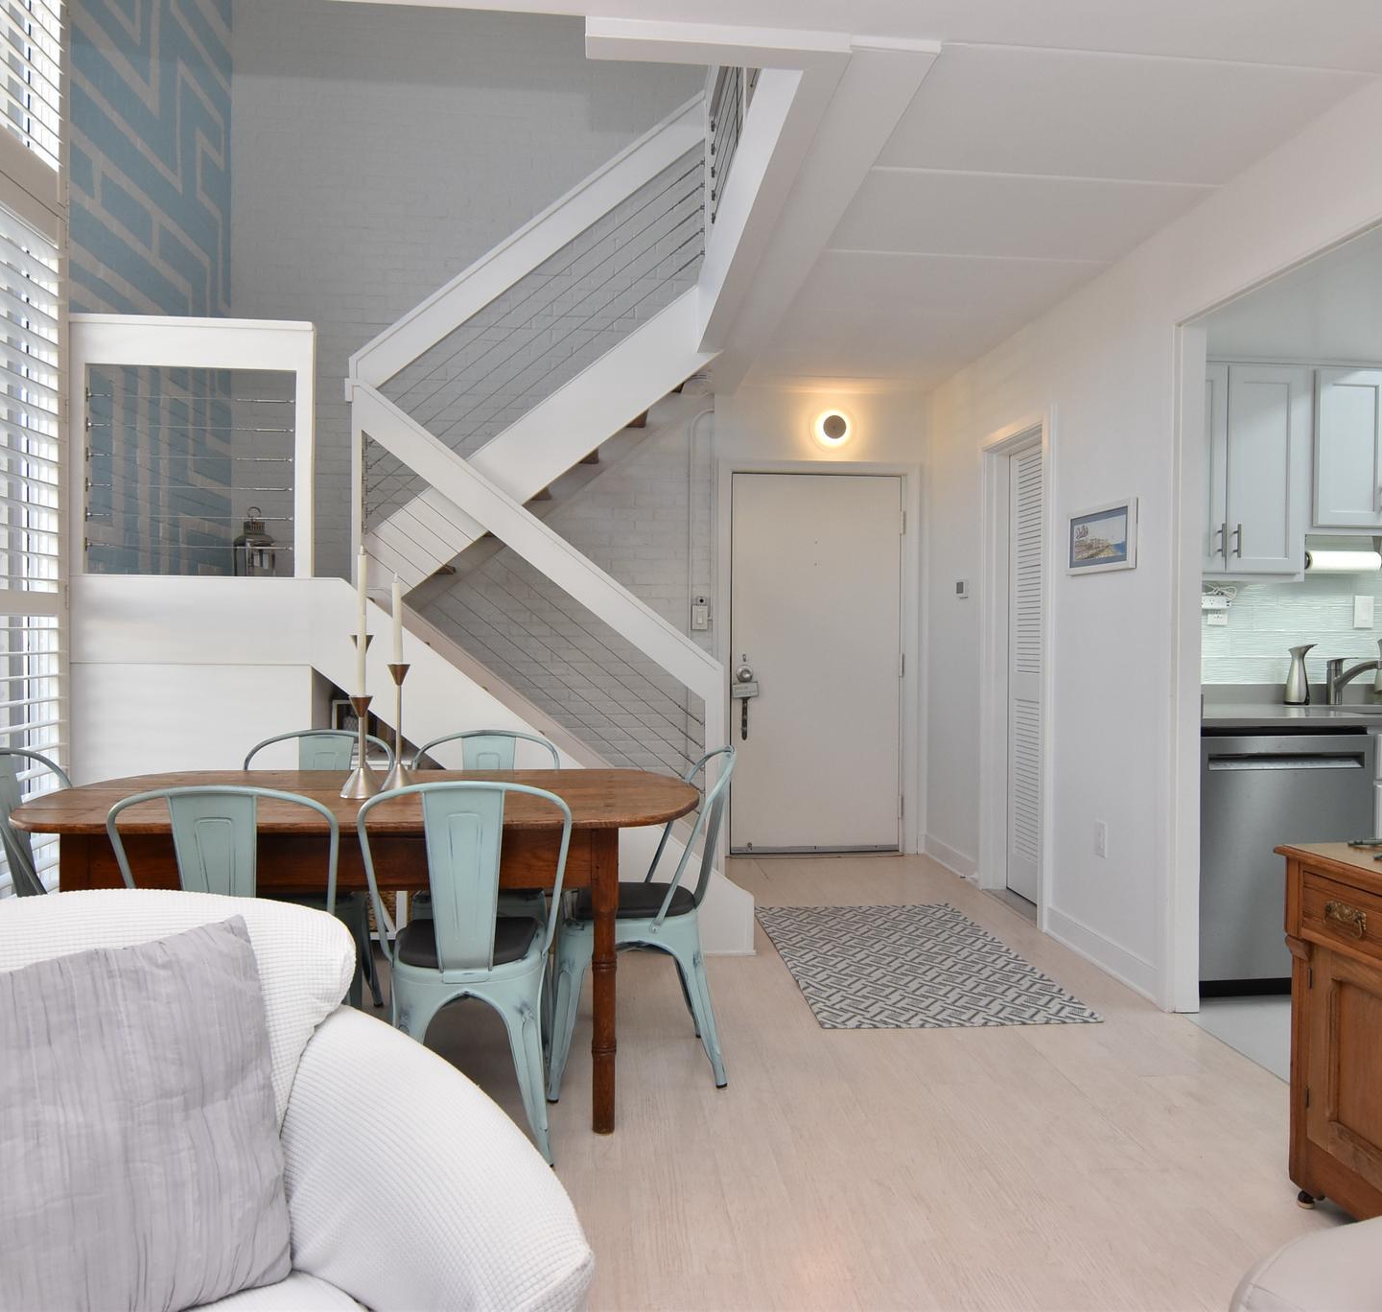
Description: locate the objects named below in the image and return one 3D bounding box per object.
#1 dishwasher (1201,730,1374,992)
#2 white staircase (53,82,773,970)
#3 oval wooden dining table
[{"bbox_3d":[1.877,0.665,3.435,0.600,0.856,0.598,0,1,-6],"label":"dishwasher"},{"bbox_3d":[-1.014,-0.771,4.279,2.410,3.700,1.660,0,1,-6],"label":"white staircase"},{"bbox_3d":[-0.826,0.735,2.622,1.690,0.740,0.920,0,1,-5],"label":"oval wooden dining table"}]

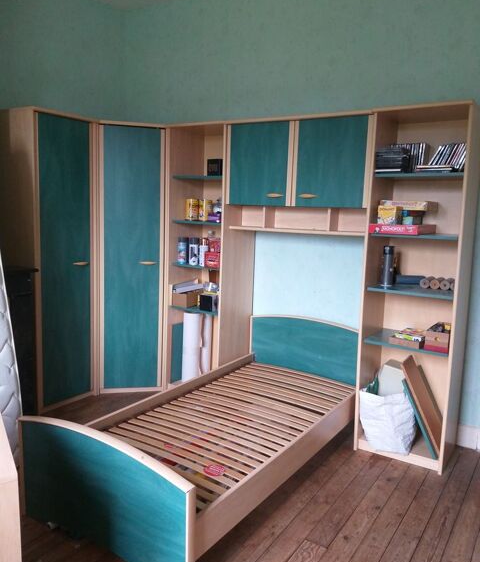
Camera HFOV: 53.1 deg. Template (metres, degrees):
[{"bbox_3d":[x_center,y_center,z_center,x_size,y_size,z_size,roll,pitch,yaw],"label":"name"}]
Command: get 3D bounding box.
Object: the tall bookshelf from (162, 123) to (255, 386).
[{"bbox_3d":[-0.232,-0.107,3.638,0.510,2.000,0.440,6,8,32],"label":"tall bookshelf"}]

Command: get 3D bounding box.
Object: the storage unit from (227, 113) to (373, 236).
[{"bbox_3d":[0.401,-0.667,3.131,0.987,0.702,0.310,6,8,32],"label":"storage unit"}]

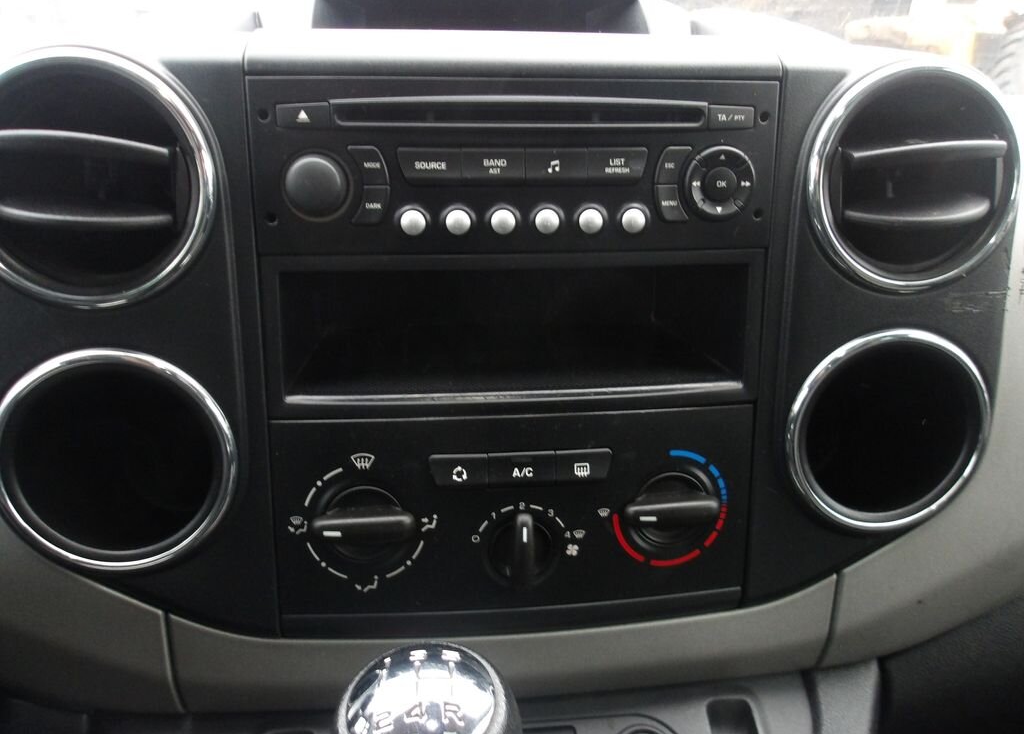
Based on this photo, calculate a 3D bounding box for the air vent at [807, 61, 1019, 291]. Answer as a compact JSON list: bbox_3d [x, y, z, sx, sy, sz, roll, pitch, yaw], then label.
[{"bbox_3d":[0.147,-0.074,0.314,0.084,0.084,0.041,-1,14,-6],"label":"air vent"}]

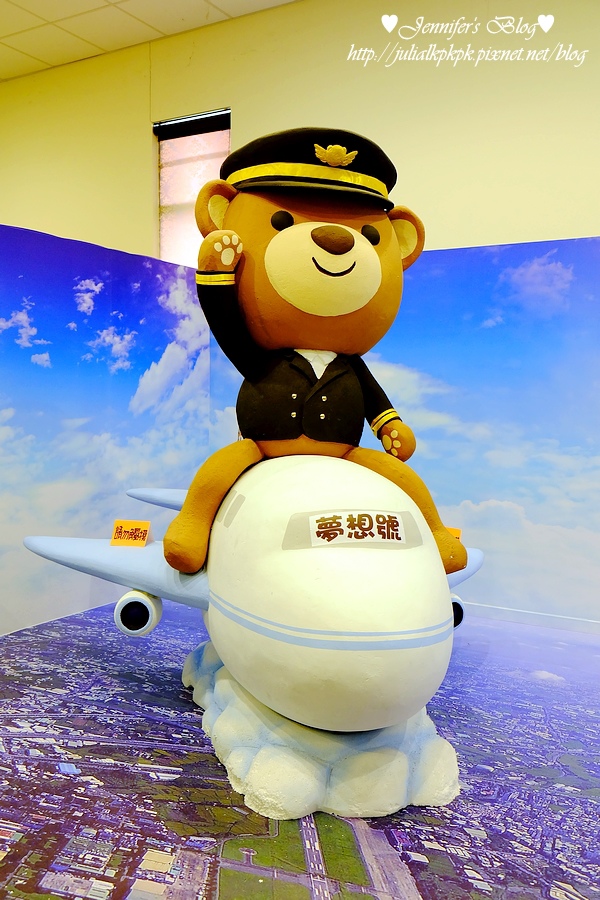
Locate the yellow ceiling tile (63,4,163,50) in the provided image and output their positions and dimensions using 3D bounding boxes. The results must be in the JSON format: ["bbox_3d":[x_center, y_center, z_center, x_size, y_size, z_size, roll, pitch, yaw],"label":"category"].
[{"bbox_3d":[-1.412,-3.120,5.945,0.600,0.020,0.590,3,5,30],"label":"yellow ceiling tile"}]

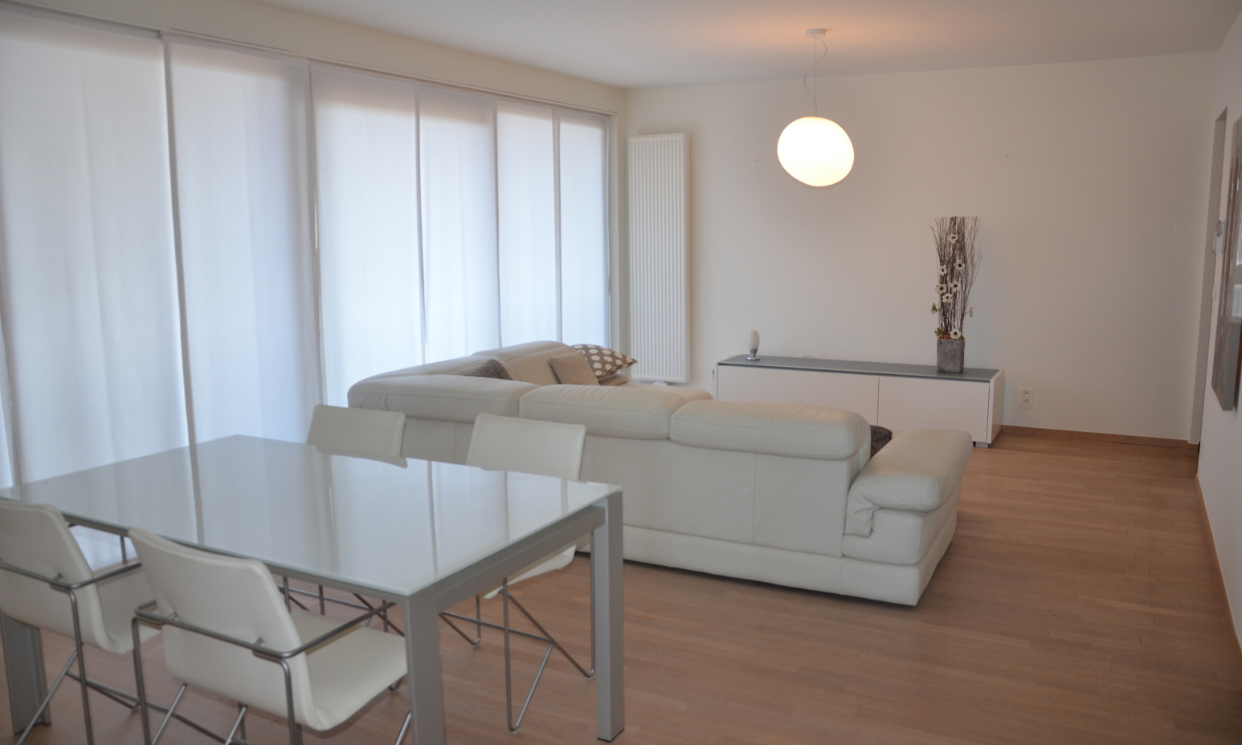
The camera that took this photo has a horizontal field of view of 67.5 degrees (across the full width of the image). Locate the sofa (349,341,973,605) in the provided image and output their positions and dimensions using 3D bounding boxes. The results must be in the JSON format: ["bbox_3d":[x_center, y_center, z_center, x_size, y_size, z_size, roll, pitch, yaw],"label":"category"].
[{"bbox_3d":[0.296,0.339,4.959,2.850,0.730,1.770,4,11,26],"label":"sofa"}]

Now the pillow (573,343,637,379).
[{"bbox_3d":[-0.122,-0.078,6.009,0.420,0.130,0.380,-2,50,-10],"label":"pillow"}]

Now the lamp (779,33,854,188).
[{"bbox_3d":[1.025,-1.389,4.928,0.410,0.800,0.410,4,11,26],"label":"lamp"}]

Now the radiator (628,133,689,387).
[{"bbox_3d":[0.313,-0.888,7.360,0.475,1.910,0.110,4,11,26],"label":"radiator"}]

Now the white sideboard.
[{"bbox_3d":[1.669,0.187,6.638,1.880,0.450,0.500,4,11,26],"label":"white sideboard"}]

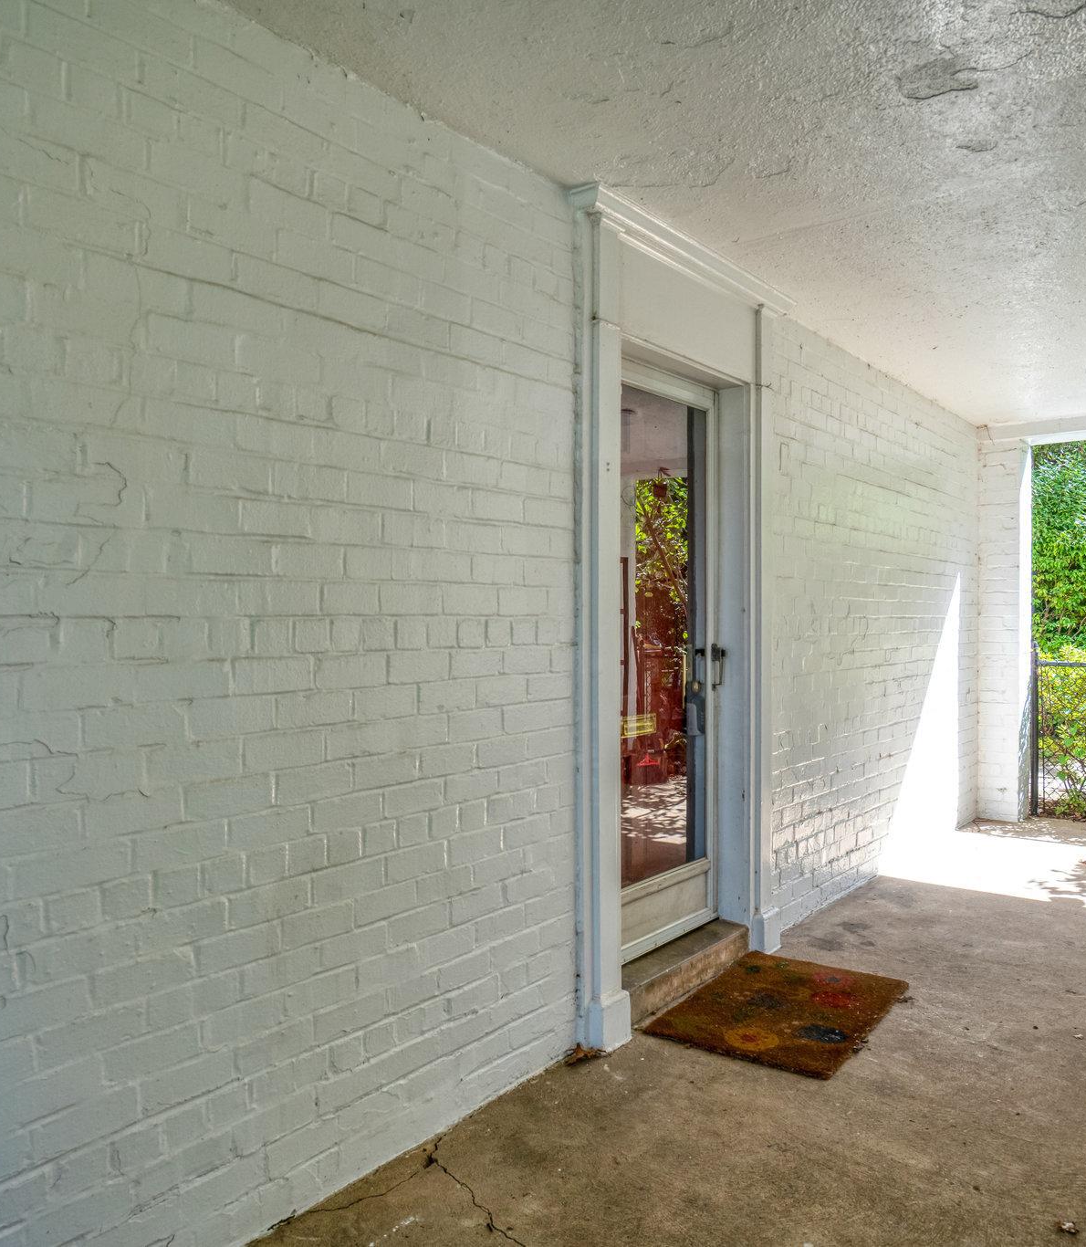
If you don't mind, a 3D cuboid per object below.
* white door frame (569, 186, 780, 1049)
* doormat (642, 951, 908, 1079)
[{"bbox_3d":[0.488,0.013,3.206,0.210,2.500,1.255,0,1,40],"label":"white door frame"},{"bbox_3d":[0.799,1.253,3.086,0.560,0.020,0.835,0,0,34],"label":"doormat"}]

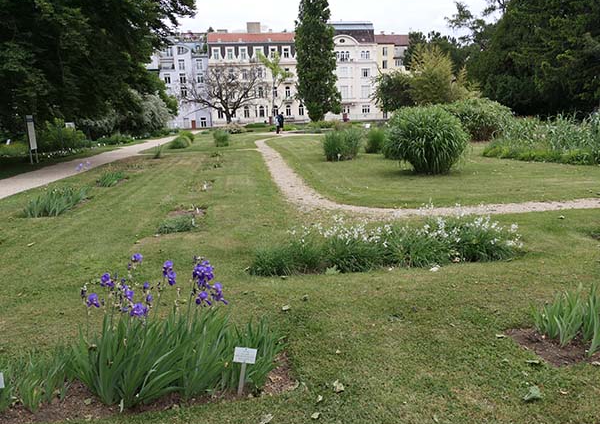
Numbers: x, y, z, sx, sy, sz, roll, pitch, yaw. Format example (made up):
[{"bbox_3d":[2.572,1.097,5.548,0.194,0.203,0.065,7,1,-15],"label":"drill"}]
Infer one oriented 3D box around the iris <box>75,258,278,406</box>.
[{"bbox_3d":[-0.698,0.607,2.705,1.100,0.750,0.520,-2,12,0],"label":"iris"}]

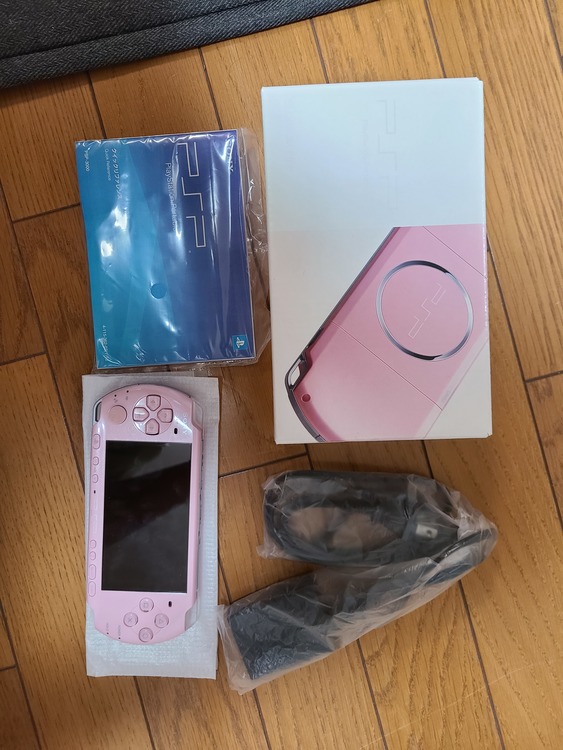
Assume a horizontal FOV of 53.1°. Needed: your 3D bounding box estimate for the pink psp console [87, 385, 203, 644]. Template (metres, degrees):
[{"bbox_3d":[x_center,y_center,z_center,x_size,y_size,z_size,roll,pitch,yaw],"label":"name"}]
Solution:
[{"bbox_3d":[-0.088,0.091,0.365,0.071,0.019,0.169,2,91,1],"label":"pink psp console"}]

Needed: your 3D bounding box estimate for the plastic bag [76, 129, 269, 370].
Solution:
[{"bbox_3d":[-0.068,-0.080,0.368,0.118,0.011,0.151,-4,91,1],"label":"plastic bag"}]

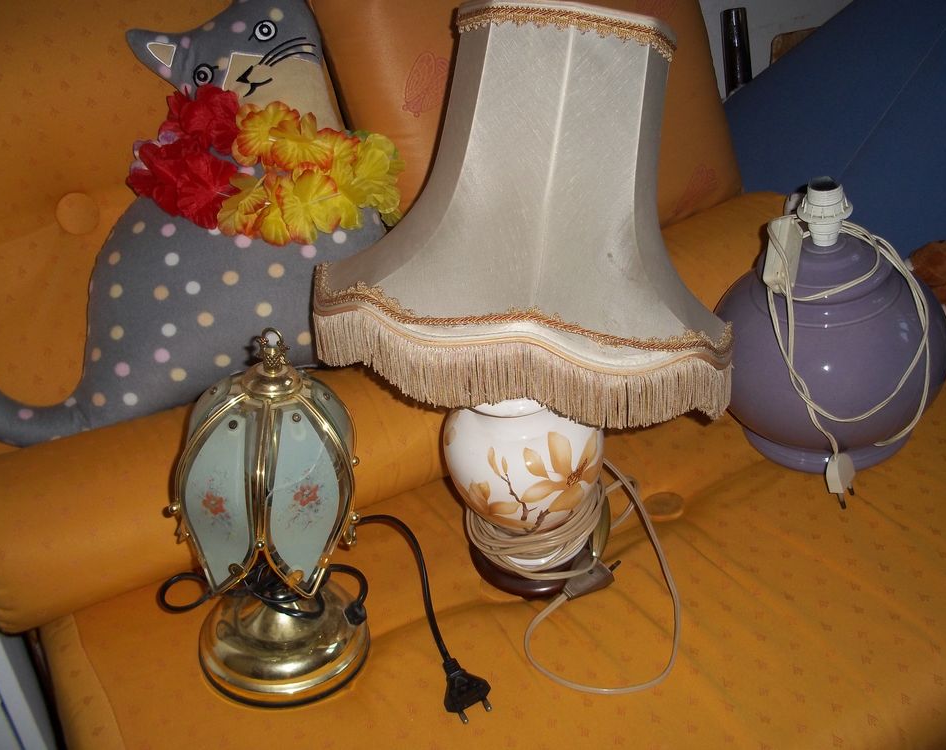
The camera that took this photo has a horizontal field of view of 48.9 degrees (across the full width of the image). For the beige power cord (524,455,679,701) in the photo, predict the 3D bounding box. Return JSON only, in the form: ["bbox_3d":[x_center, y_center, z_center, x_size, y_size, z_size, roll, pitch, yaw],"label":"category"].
[{"bbox_3d":[0.107,0.143,0.784,0.108,0.046,0.209,7,37,14],"label":"beige power cord"}]

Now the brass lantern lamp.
[{"bbox_3d":[-0.129,0.085,0.693,0.132,0.272,0.132,5,35,0],"label":"brass lantern lamp"}]

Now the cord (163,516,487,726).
[{"bbox_3d":[-0.109,0.152,0.759,0.235,0.080,0.209,-4,36,0],"label":"cord"}]

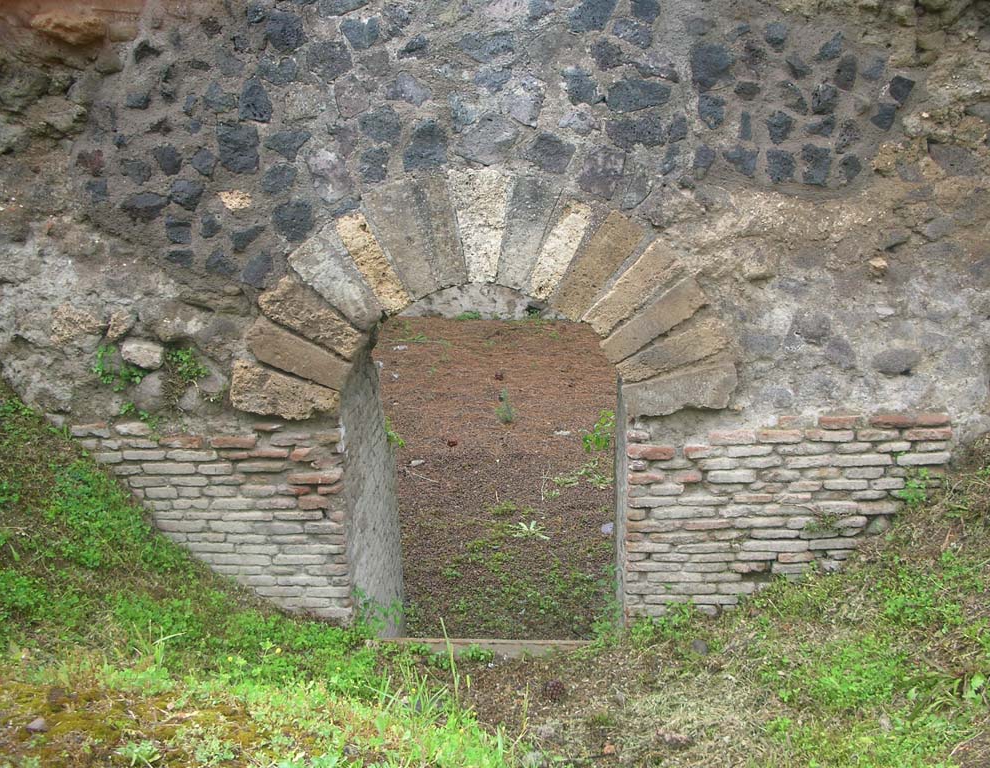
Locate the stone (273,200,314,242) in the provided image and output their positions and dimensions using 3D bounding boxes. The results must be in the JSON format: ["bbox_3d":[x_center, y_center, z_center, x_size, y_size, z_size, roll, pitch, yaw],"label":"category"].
[{"bbox_3d":[-0.911,-0.737,4.695,0.185,0.180,0.135,0,7,0],"label":"stone"}]

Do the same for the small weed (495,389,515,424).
[{"bbox_3d":[0.094,0.193,9.300,0.180,0.327,0.171,0,7,0],"label":"small weed"}]

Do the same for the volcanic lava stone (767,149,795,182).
[{"bbox_3d":[1.264,-0.967,4.594,0.121,0.147,0.100,-1,9,5],"label":"volcanic lava stone"}]

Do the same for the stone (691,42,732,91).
[{"bbox_3d":[0.948,-1.381,4.548,0.179,0.210,0.145,-1,9,5],"label":"stone"}]

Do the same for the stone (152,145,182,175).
[{"bbox_3d":[-1.511,-1.042,4.817,0.143,0.135,0.104,-1,9,5],"label":"stone"}]

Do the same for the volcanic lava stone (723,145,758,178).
[{"bbox_3d":[1.108,-1.004,4.661,0.157,0.148,0.111,0,7,0],"label":"volcanic lava stone"}]

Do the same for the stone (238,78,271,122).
[{"bbox_3d":[-1.075,-1.286,4.719,0.148,0.192,0.126,-1,9,5],"label":"stone"}]

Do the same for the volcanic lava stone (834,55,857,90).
[{"bbox_3d":[1.523,-1.357,4.528,0.101,0.151,0.093,-1,9,5],"label":"volcanic lava stone"}]

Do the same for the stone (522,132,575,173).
[{"bbox_3d":[0.241,-1.028,4.619,0.237,0.172,0.152,-1,9,5],"label":"stone"}]

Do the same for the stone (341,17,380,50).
[{"bbox_3d":[-0.587,-1.548,4.600,0.169,0.143,0.117,-1,9,5],"label":"stone"}]

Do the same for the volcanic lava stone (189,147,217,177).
[{"bbox_3d":[-1.310,-0.995,4.662,0.121,0.121,0.091,0,7,0],"label":"volcanic lava stone"}]

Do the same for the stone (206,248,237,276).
[{"bbox_3d":[-1.246,-0.553,4.717,0.145,0.118,0.088,0,7,0],"label":"stone"}]

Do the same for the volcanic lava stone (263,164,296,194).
[{"bbox_3d":[-0.976,-0.938,4.757,0.167,0.134,0.112,-1,9,5],"label":"volcanic lava stone"}]

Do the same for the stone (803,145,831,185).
[{"bbox_3d":[1.448,-0.986,4.663,0.134,0.184,0.101,0,7,0],"label":"stone"}]

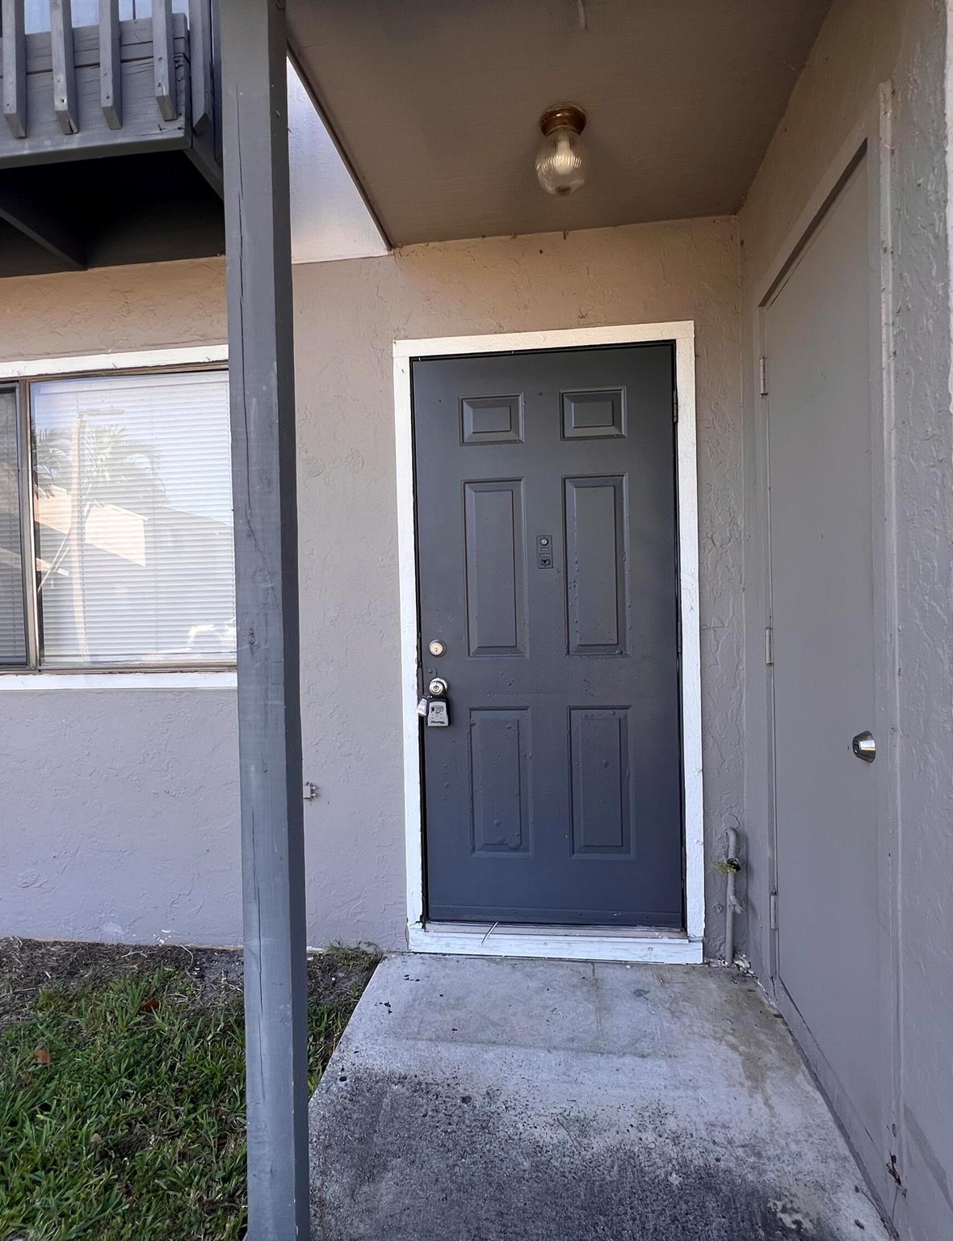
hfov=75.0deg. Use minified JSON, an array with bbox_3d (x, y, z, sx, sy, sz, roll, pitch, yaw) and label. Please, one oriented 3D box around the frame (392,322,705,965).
[{"bbox_3d":[0.252,0.093,2.254,1.048,2.221,0.100,-1,1,7],"label":"frame"}]

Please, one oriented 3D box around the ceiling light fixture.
[{"bbox_3d":[0.240,-1.274,1.702,0.143,0.195,0.143,-1,0,7],"label":"ceiling light fixture"}]

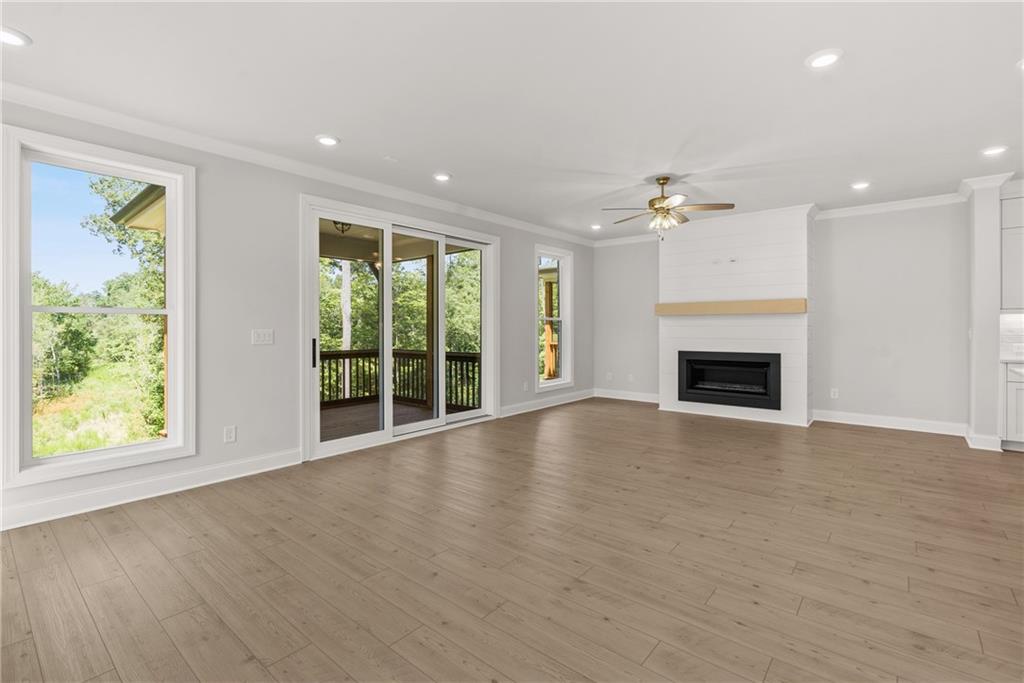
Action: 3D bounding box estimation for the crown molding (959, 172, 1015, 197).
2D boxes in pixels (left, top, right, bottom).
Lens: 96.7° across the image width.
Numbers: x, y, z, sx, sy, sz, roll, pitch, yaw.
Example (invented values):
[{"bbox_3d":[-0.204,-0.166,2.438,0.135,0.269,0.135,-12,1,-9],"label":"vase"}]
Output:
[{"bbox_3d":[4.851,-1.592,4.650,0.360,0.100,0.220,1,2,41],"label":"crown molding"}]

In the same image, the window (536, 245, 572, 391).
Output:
[{"bbox_3d":[0.669,-0.356,7.247,0.090,2.230,1.020,1,2,41],"label":"window"}]

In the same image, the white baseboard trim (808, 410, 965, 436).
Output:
[{"bbox_3d":[4.609,0.998,5.640,1.430,0.145,0.018,1,2,41],"label":"white baseboard trim"}]

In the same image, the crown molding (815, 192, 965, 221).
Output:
[{"bbox_3d":[4.583,-1.625,5.611,1.440,0.095,0.090,1,2,41],"label":"crown molding"}]

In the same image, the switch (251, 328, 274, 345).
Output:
[{"bbox_3d":[-2.145,-0.039,3.921,0.012,0.128,0.172,1,2,41],"label":"switch"}]

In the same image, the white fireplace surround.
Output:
[{"bbox_3d":[3.139,-0.329,6.490,1.920,2.740,0.540,1,2,41],"label":"white fireplace surround"}]

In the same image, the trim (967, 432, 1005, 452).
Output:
[{"bbox_3d":[4.823,1.030,4.632,0.225,0.145,0.020,1,2,41],"label":"trim"}]

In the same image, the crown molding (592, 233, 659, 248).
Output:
[{"bbox_3d":[1.947,-1.692,7.692,1.290,0.095,0.090,1,2,41],"label":"crown molding"}]

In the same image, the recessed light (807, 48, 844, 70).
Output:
[{"bbox_3d":[1.747,-1.563,2.544,0.182,0.025,0.182,1,2,41],"label":"recessed light"}]

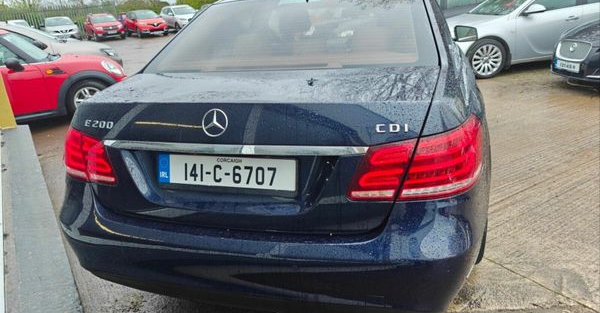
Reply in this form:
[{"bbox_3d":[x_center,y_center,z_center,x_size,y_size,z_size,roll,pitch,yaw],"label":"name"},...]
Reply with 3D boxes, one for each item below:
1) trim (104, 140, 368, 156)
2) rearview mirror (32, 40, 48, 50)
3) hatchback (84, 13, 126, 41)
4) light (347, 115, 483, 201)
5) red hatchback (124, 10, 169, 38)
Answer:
[{"bbox_3d":[-0.261,-0.023,1.419,0.990,0.037,0.050,2,18,16],"label":"trim"},{"bbox_3d":[-4.737,-2.045,7.600,0.150,0.170,0.240,-6,20,-7],"label":"rearview mirror"},{"bbox_3d":[-11.820,-7.858,25.300,1.740,1.540,4.070,-17,23,-33],"label":"hatchback"},{"bbox_3d":[0.377,-0.002,1.333,0.410,0.225,0.290,3,21,16],"label":"light"},{"bbox_3d":[-9.458,-8.211,25.700,1.780,1.566,4.120,-17,23,-32],"label":"red hatchback"}]

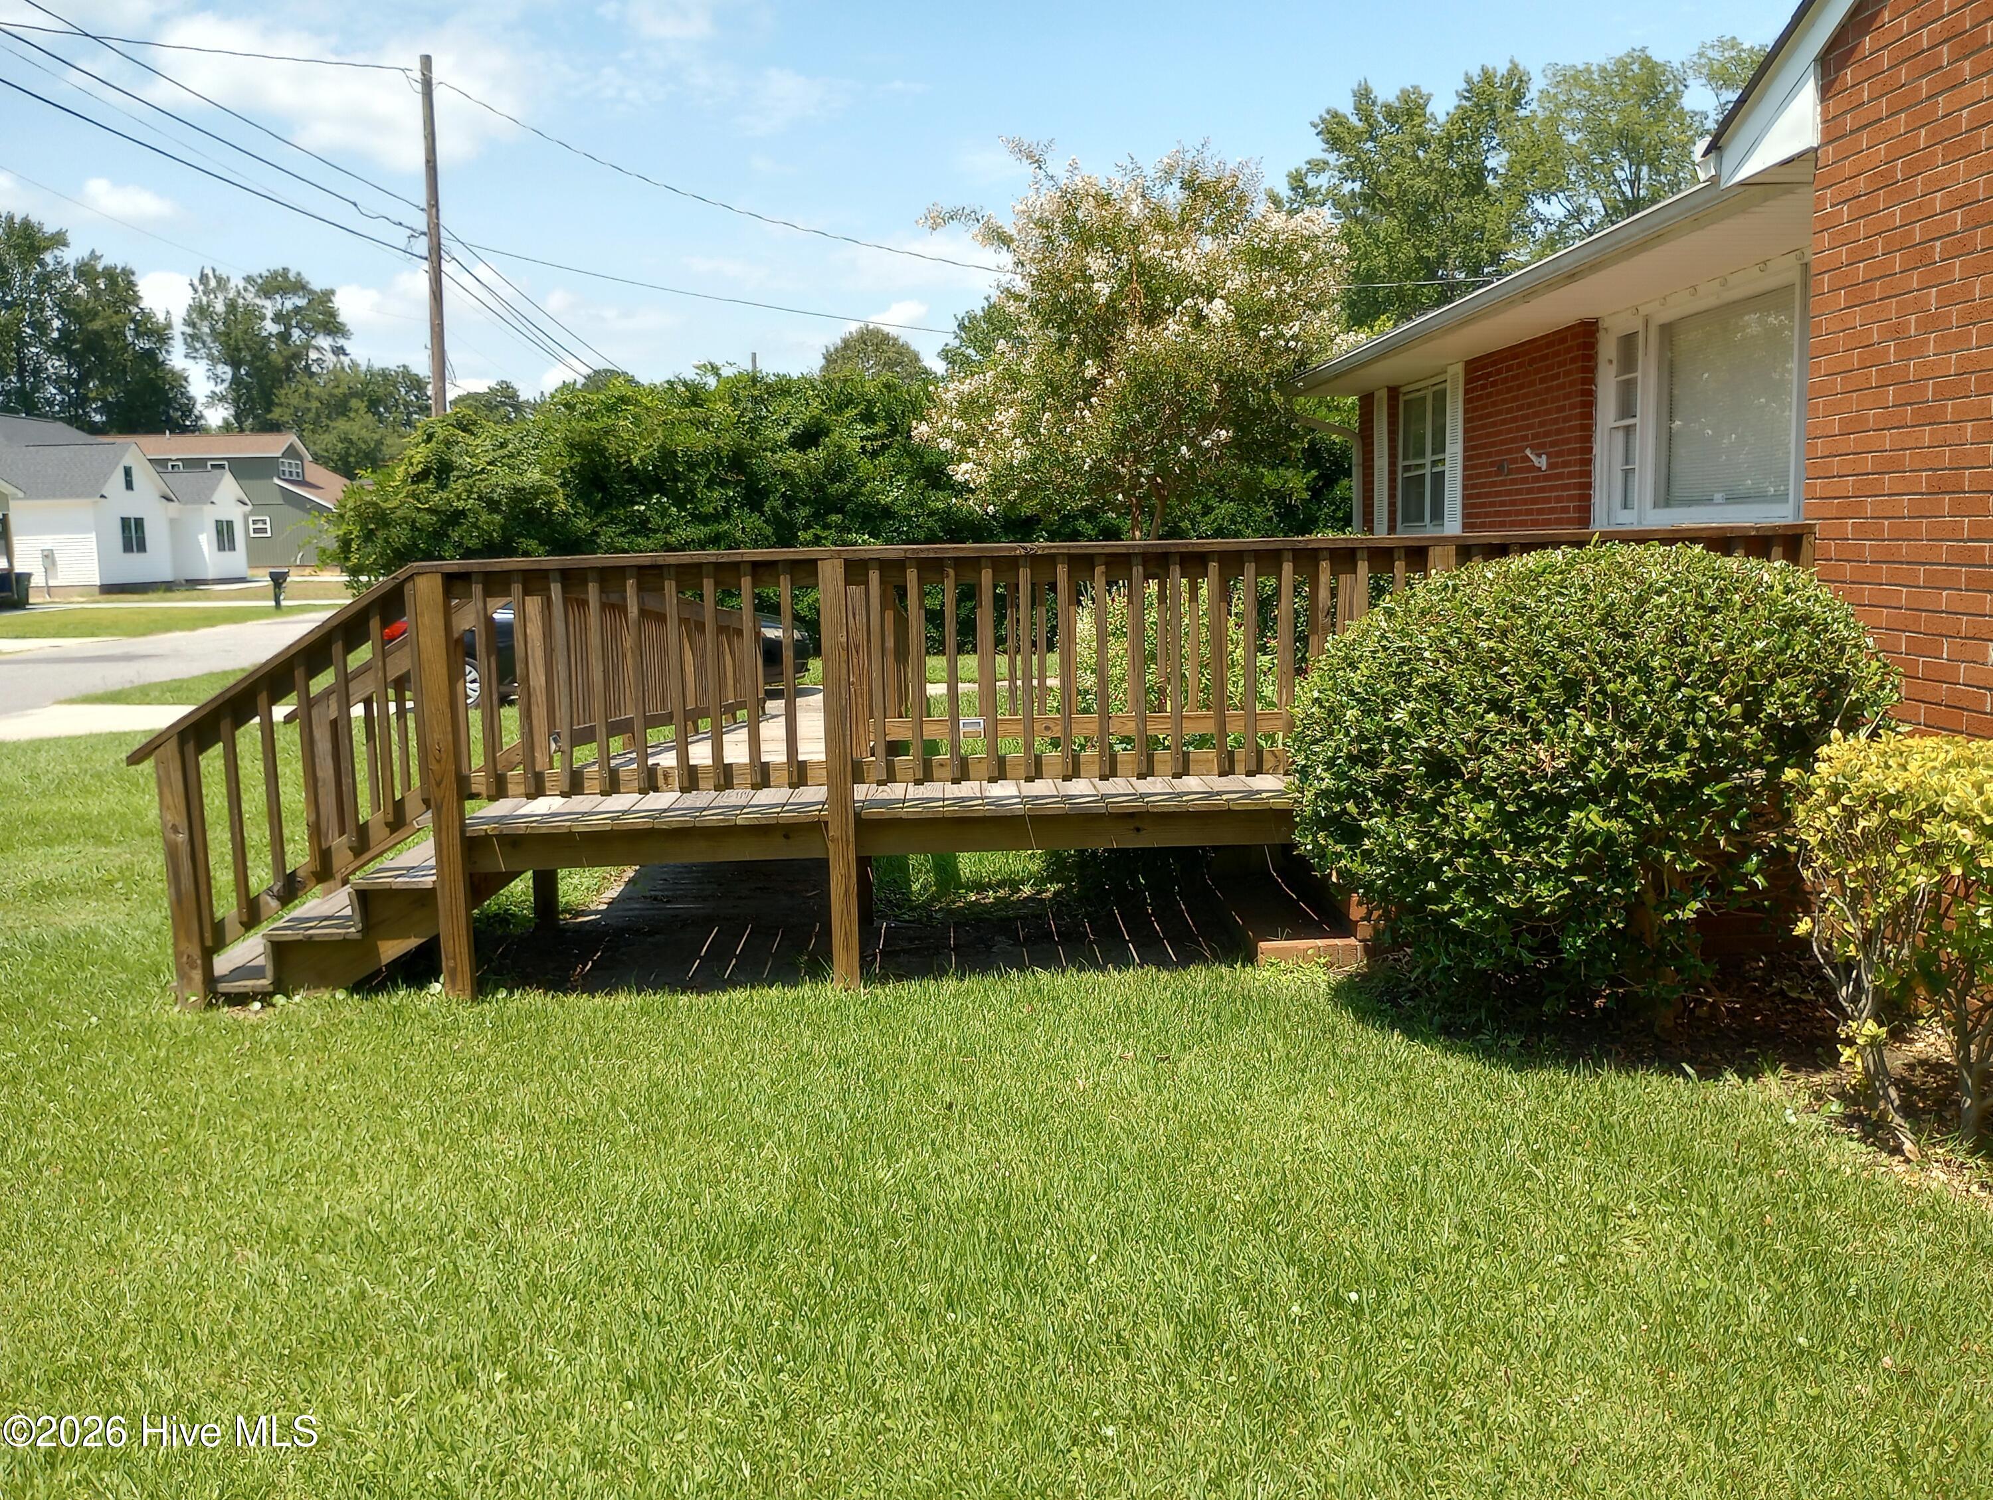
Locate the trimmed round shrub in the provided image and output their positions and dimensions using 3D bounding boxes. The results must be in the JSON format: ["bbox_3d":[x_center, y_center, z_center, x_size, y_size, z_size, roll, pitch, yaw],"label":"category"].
[{"bbox_3d":[1.745,0.118,4.872,1.702,1.465,1.622,-1,8,0],"label":"trimmed round shrub"}]

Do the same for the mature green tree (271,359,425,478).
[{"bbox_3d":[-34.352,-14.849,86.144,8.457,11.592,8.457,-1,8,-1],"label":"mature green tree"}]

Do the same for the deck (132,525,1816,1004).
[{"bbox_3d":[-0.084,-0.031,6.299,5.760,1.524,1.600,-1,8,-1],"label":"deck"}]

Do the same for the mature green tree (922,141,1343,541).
[{"bbox_3d":[1.228,-2.854,14.377,3.724,4.939,3.724,-1,8,-1],"label":"mature green tree"}]

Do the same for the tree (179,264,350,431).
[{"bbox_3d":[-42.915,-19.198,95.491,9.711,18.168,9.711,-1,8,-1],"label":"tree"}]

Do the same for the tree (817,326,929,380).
[{"bbox_3d":[-4.927,-12.346,66.877,5.368,10.280,5.368,-1,8,-1],"label":"tree"}]

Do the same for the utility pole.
[{"bbox_3d":[-9.403,-6.669,27.183,0.300,9.649,0.300,0,8,-1],"label":"utility pole"}]

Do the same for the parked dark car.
[{"bbox_3d":[-3.989,-1.256,16.553,4.370,1.450,1.800,-1,8,-1],"label":"parked dark car"}]

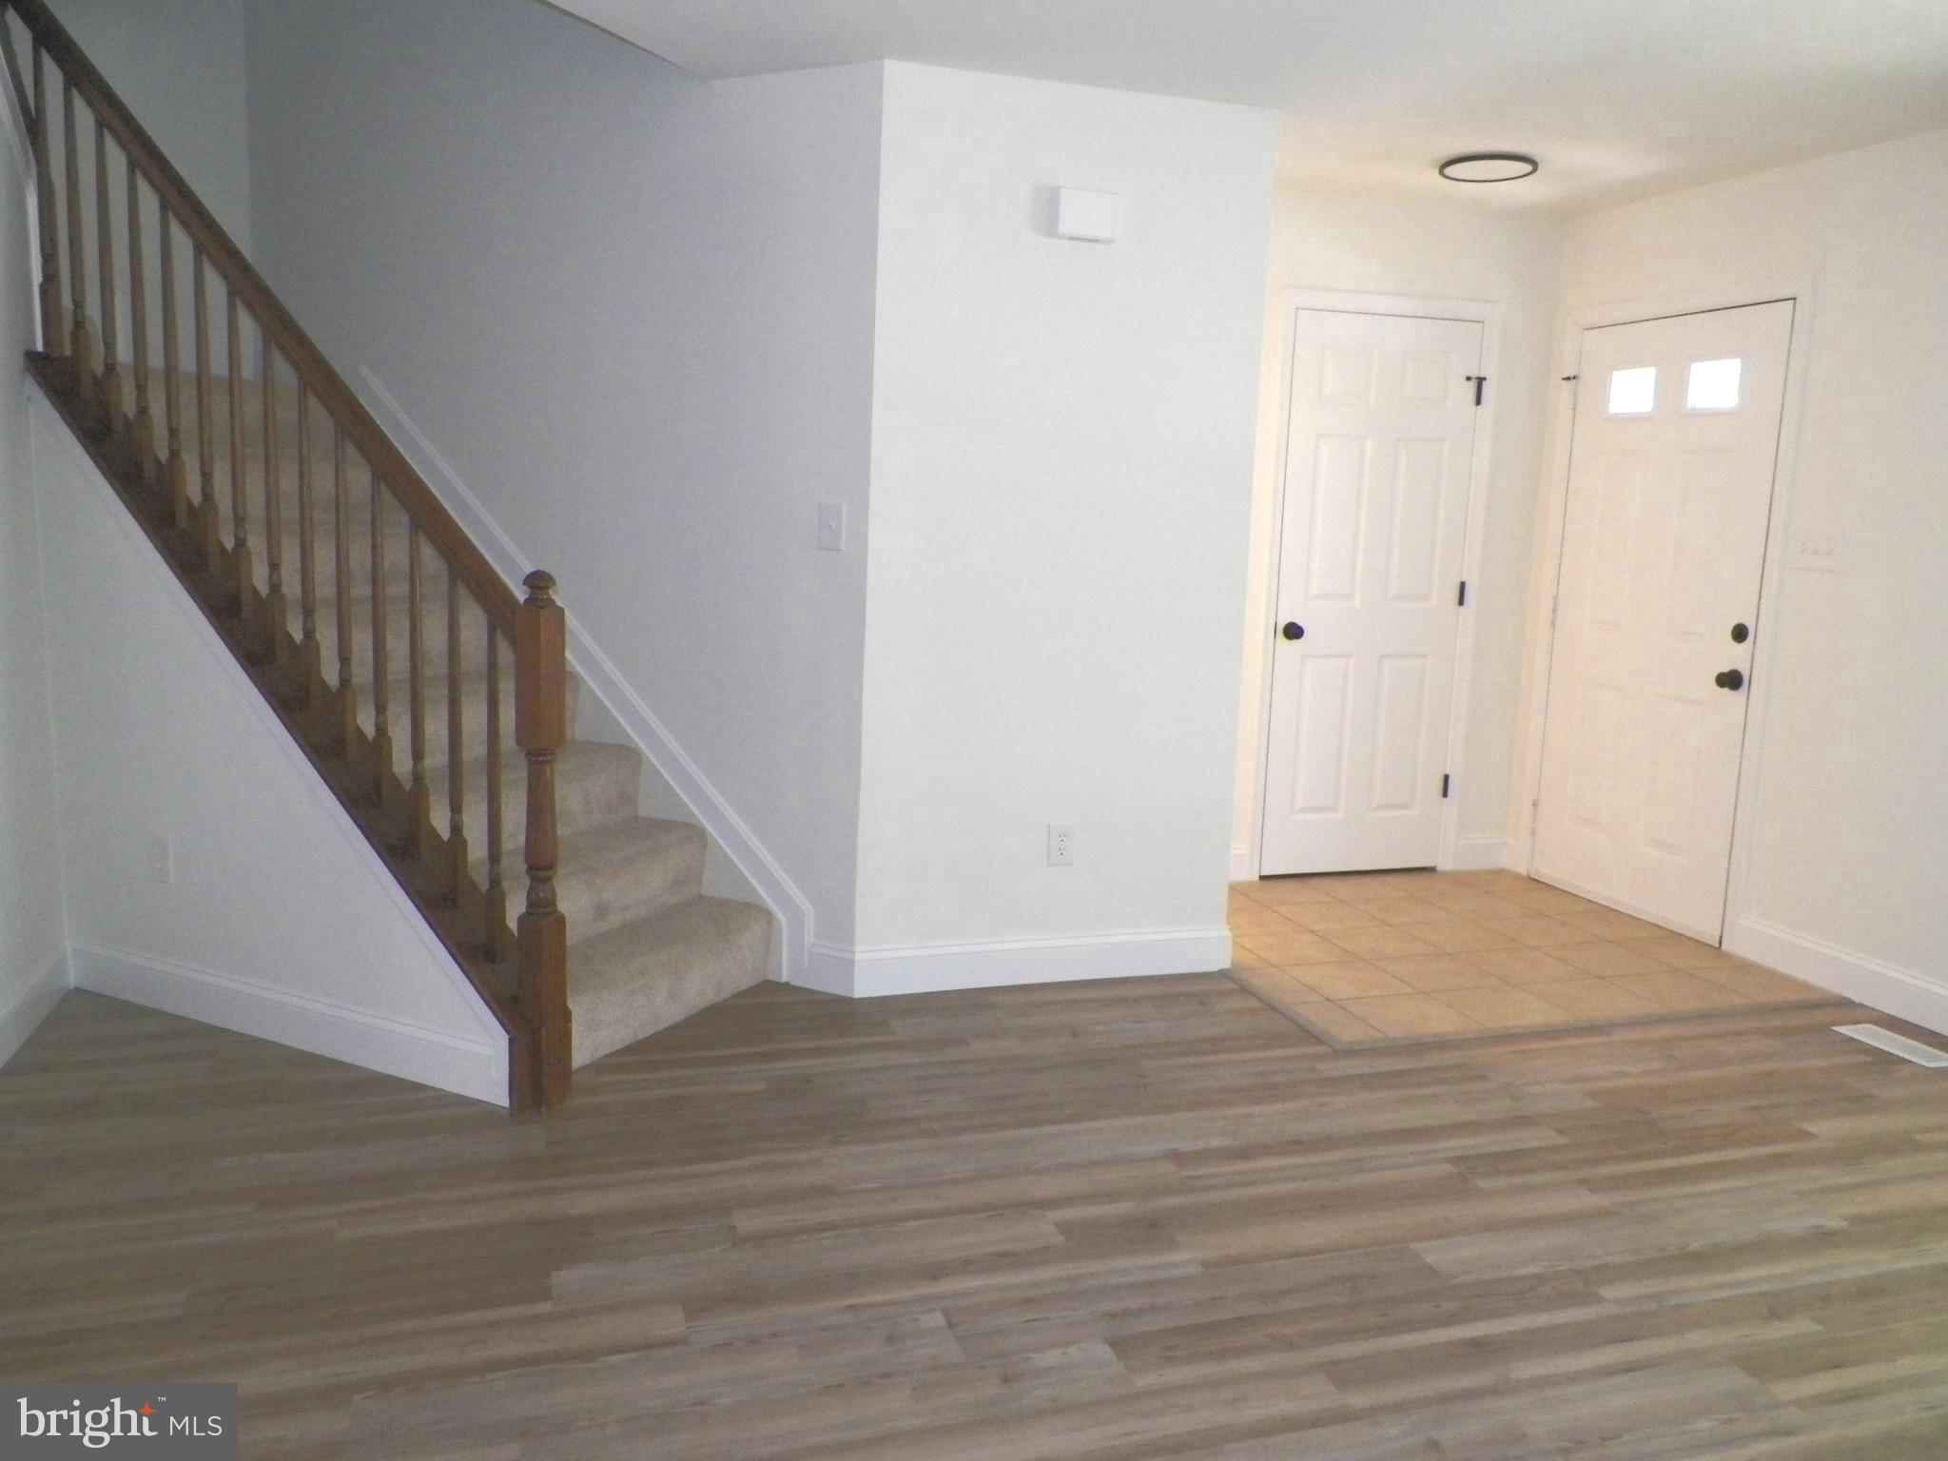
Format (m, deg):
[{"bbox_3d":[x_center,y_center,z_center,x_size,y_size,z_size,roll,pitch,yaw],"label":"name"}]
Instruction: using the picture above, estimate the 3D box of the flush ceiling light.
[{"bbox_3d":[1.569,-1.725,4.290,0.298,0.030,0.298,-1,10,-17],"label":"flush ceiling light"}]

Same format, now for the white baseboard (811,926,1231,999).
[{"bbox_3d":[0.157,0.654,4.063,1.265,0.133,0.120,-1,10,-17],"label":"white baseboard"}]

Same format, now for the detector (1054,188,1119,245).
[{"bbox_3d":[0.295,-1.348,3.688,0.164,0.120,0.050,-1,10,-17],"label":"detector"}]

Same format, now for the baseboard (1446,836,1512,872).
[{"bbox_3d":[1.971,0.485,5.472,0.235,0.130,0.018,-1,10,-17],"label":"baseboard"}]

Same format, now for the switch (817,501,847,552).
[{"bbox_3d":[-0.378,-0.538,3.724,0.074,0.120,0.015,6,10,23],"label":"switch"}]

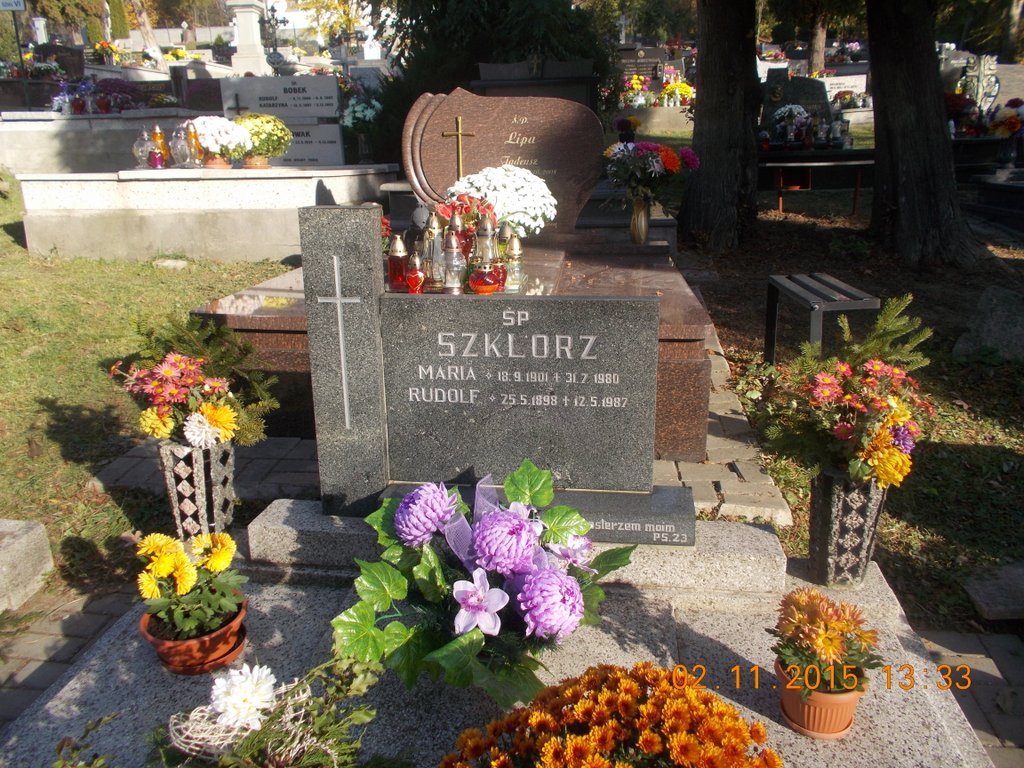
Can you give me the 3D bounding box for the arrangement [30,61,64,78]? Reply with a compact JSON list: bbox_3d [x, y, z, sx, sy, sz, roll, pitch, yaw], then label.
[{"bbox_3d":[-6.764,-4.580,11.200,0.450,0.250,0.380,1,14,7],"label":"arrangement"}]

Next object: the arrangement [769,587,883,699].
[{"bbox_3d":[0.555,0.453,1.370,0.190,0.165,0.180,1,15,9],"label":"arrangement"}]

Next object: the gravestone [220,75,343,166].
[{"bbox_3d":[-1.850,-2.124,6.200,0.990,0.740,0.200,1,15,7],"label":"gravestone"}]

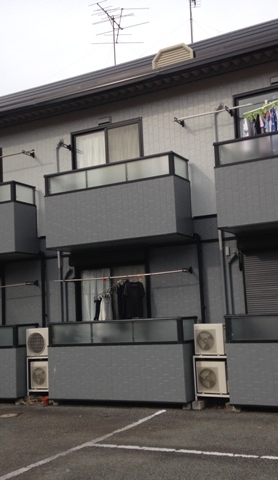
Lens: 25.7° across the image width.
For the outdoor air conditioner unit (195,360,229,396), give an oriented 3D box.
[{"bbox_3d":[1.285,2.307,10.236,0.533,0.523,0.271,-7,-8,29],"label":"outdoor air conditioner unit"}]

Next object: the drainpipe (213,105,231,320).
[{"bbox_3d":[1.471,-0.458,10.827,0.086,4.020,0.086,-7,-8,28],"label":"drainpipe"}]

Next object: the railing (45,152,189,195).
[{"bbox_3d":[-0.454,-1.166,11.617,2.803,0.416,0.706,-7,-8,28],"label":"railing"}]

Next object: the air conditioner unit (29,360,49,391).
[{"bbox_3d":[-1.806,2.648,11.917,0.523,0.523,0.271,-7,-8,29],"label":"air conditioner unit"}]

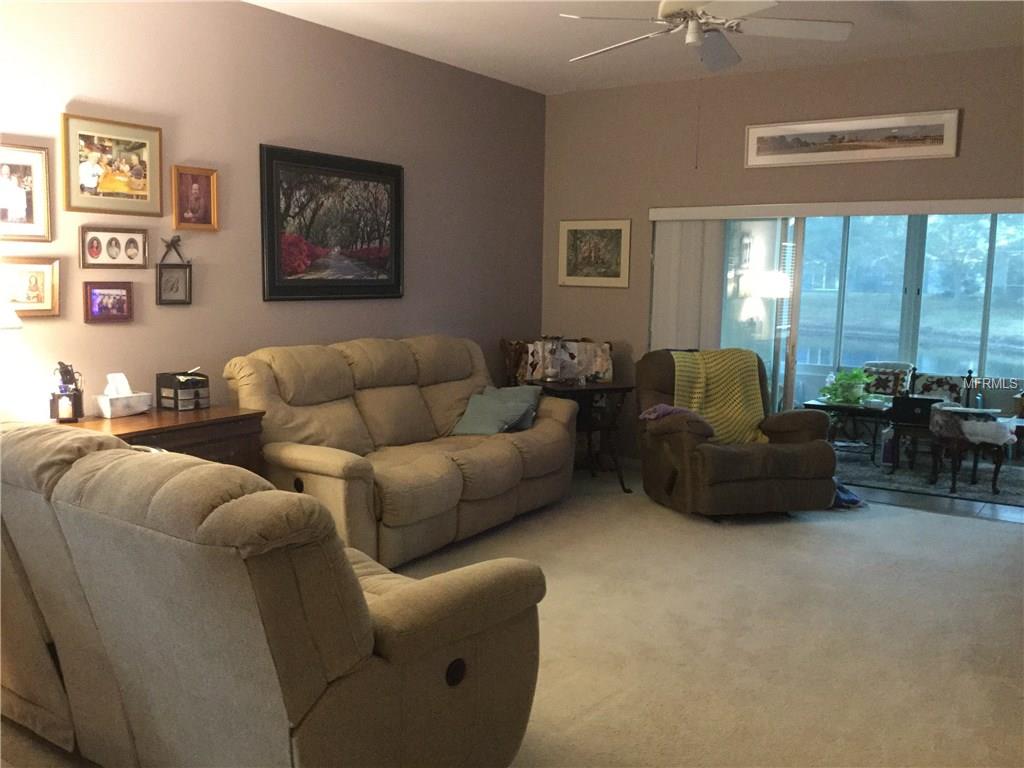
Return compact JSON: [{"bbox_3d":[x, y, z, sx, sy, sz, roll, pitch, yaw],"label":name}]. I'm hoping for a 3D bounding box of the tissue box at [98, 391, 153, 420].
[{"bbox_3d":[-1.894,0.098,4.479,0.115,0.100,0.250,4,8,24],"label":"tissue box"}]

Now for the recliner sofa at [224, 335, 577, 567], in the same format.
[{"bbox_3d":[-0.563,0.310,5.539,0.960,1.090,2.140,6,9,34],"label":"recliner sofa"}]

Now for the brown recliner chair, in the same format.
[{"bbox_3d":[1.547,0.300,6.394,1.020,1.020,0.960,-1,8,-18],"label":"brown recliner chair"}]

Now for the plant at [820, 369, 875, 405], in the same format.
[{"bbox_3d":[2.890,0.021,7.900,0.430,0.310,0.410,6,9,33],"label":"plant"}]

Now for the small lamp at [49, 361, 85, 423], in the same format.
[{"bbox_3d":[-2.009,0.034,4.140,0.145,0.275,0.125,-5,9,-37],"label":"small lamp"}]

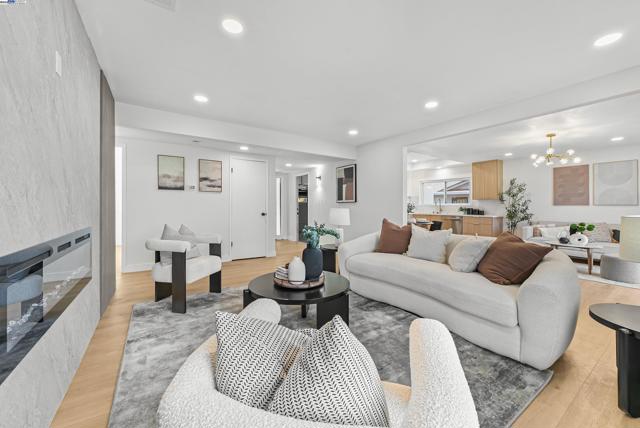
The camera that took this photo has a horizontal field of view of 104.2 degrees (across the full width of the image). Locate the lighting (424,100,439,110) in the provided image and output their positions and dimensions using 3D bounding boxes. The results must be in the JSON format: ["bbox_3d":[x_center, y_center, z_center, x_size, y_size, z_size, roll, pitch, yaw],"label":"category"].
[{"bbox_3d":[1.374,-1.350,3.070,0.180,0.030,0.180,0,2,-33],"label":"lighting"}]

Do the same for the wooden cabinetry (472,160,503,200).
[{"bbox_3d":[4.592,-0.885,6.836,0.335,1.080,0.630,0,2,-33],"label":"wooden cabinetry"}]

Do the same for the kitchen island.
[{"bbox_3d":[4.055,0.480,7.588,0.640,0.910,2.480,0,2,-34],"label":"kitchen island"}]

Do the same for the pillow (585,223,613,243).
[{"bbox_3d":[5.632,0.376,5.041,0.150,0.390,0.420,18,-8,-33],"label":"pillow"}]

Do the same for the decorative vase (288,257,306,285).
[{"bbox_3d":[-0.207,0.487,2.187,0.150,0.232,0.150,1,1,0],"label":"decorative vase"}]

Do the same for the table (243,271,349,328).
[{"bbox_3d":[-0.160,0.814,2.196,0.906,0.430,0.906,0,1,0],"label":"table"}]

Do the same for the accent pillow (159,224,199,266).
[{"bbox_3d":[-1.646,0.347,2.929,0.170,0.420,0.450,-9,-2,17],"label":"accent pillow"}]

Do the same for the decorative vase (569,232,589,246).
[{"bbox_3d":[4.741,0.472,4.555,0.090,0.235,0.245,-1,2,-39],"label":"decorative vase"}]

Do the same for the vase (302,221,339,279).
[{"bbox_3d":[0.008,0.343,2.312,0.345,0.515,0.280,1,1,0],"label":"vase"}]

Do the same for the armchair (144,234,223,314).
[{"bbox_3d":[-1.575,0.627,2.887,0.640,0.736,0.720,1,1,11],"label":"armchair"}]

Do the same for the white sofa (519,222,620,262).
[{"bbox_3d":[5.603,0.591,5.224,0.880,0.820,2.000,0,2,-33],"label":"white sofa"}]

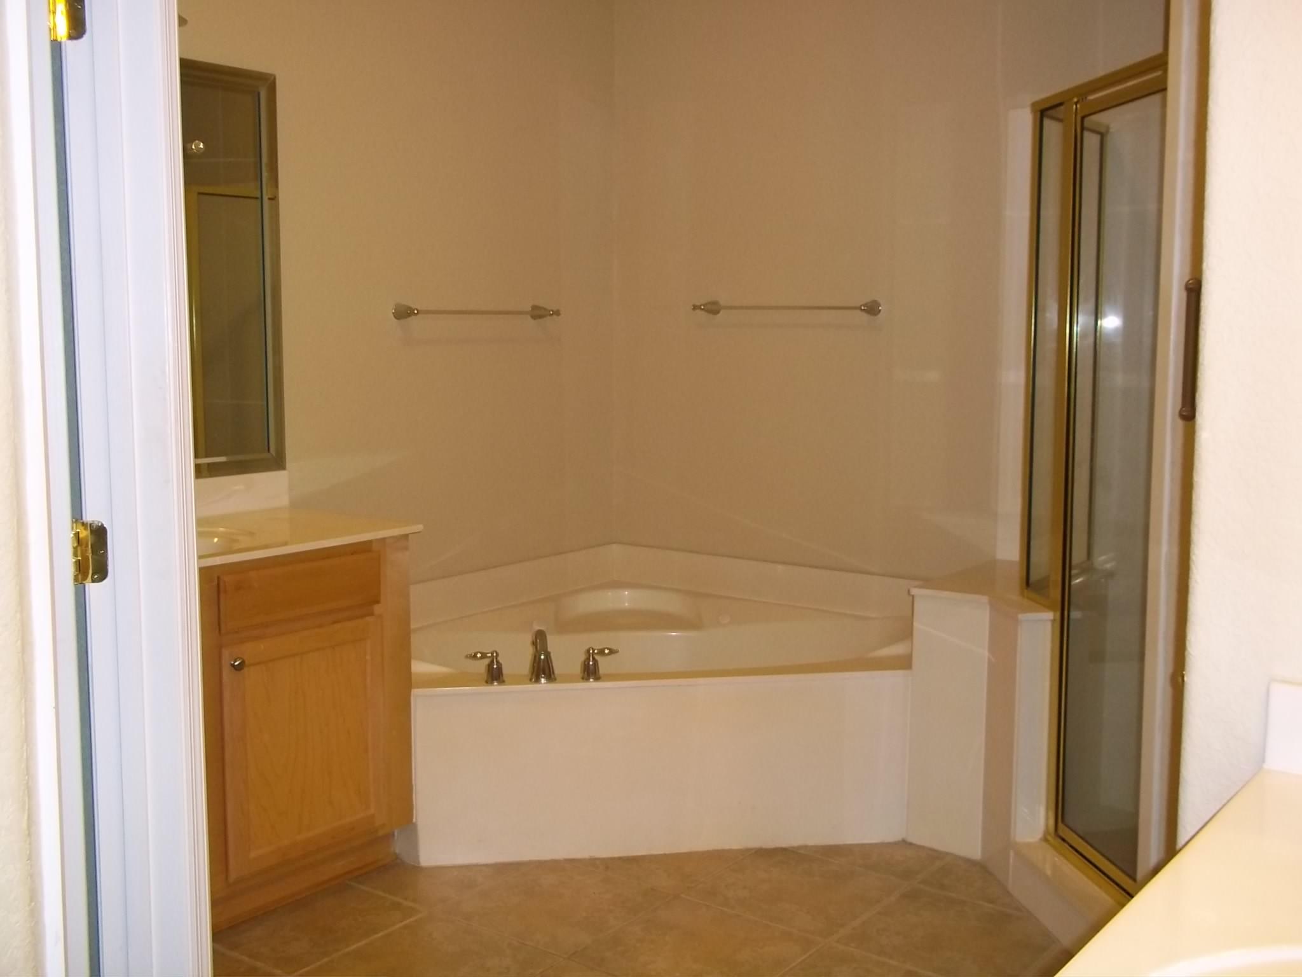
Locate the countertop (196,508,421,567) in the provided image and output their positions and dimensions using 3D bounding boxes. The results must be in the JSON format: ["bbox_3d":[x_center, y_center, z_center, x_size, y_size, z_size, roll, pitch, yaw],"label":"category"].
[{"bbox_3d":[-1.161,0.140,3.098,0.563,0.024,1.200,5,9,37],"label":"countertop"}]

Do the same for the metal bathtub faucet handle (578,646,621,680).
[{"bbox_3d":[-0.135,0.462,3.588,0.099,0.082,0.048,-1,7,-8],"label":"metal bathtub faucet handle"}]

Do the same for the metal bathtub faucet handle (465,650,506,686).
[{"bbox_3d":[-0.435,0.467,3.538,0.104,0.082,0.048,-1,7,-8],"label":"metal bathtub faucet handle"}]

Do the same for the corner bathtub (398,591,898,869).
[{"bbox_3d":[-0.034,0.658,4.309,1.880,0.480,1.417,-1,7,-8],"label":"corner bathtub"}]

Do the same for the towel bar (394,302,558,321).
[{"bbox_3d":[-0.536,-0.551,4.248,0.094,0.050,0.680,5,9,37],"label":"towel bar"}]

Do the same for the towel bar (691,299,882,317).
[{"bbox_3d":[0.431,-0.582,4.382,0.680,0.050,0.094,5,9,37],"label":"towel bar"}]

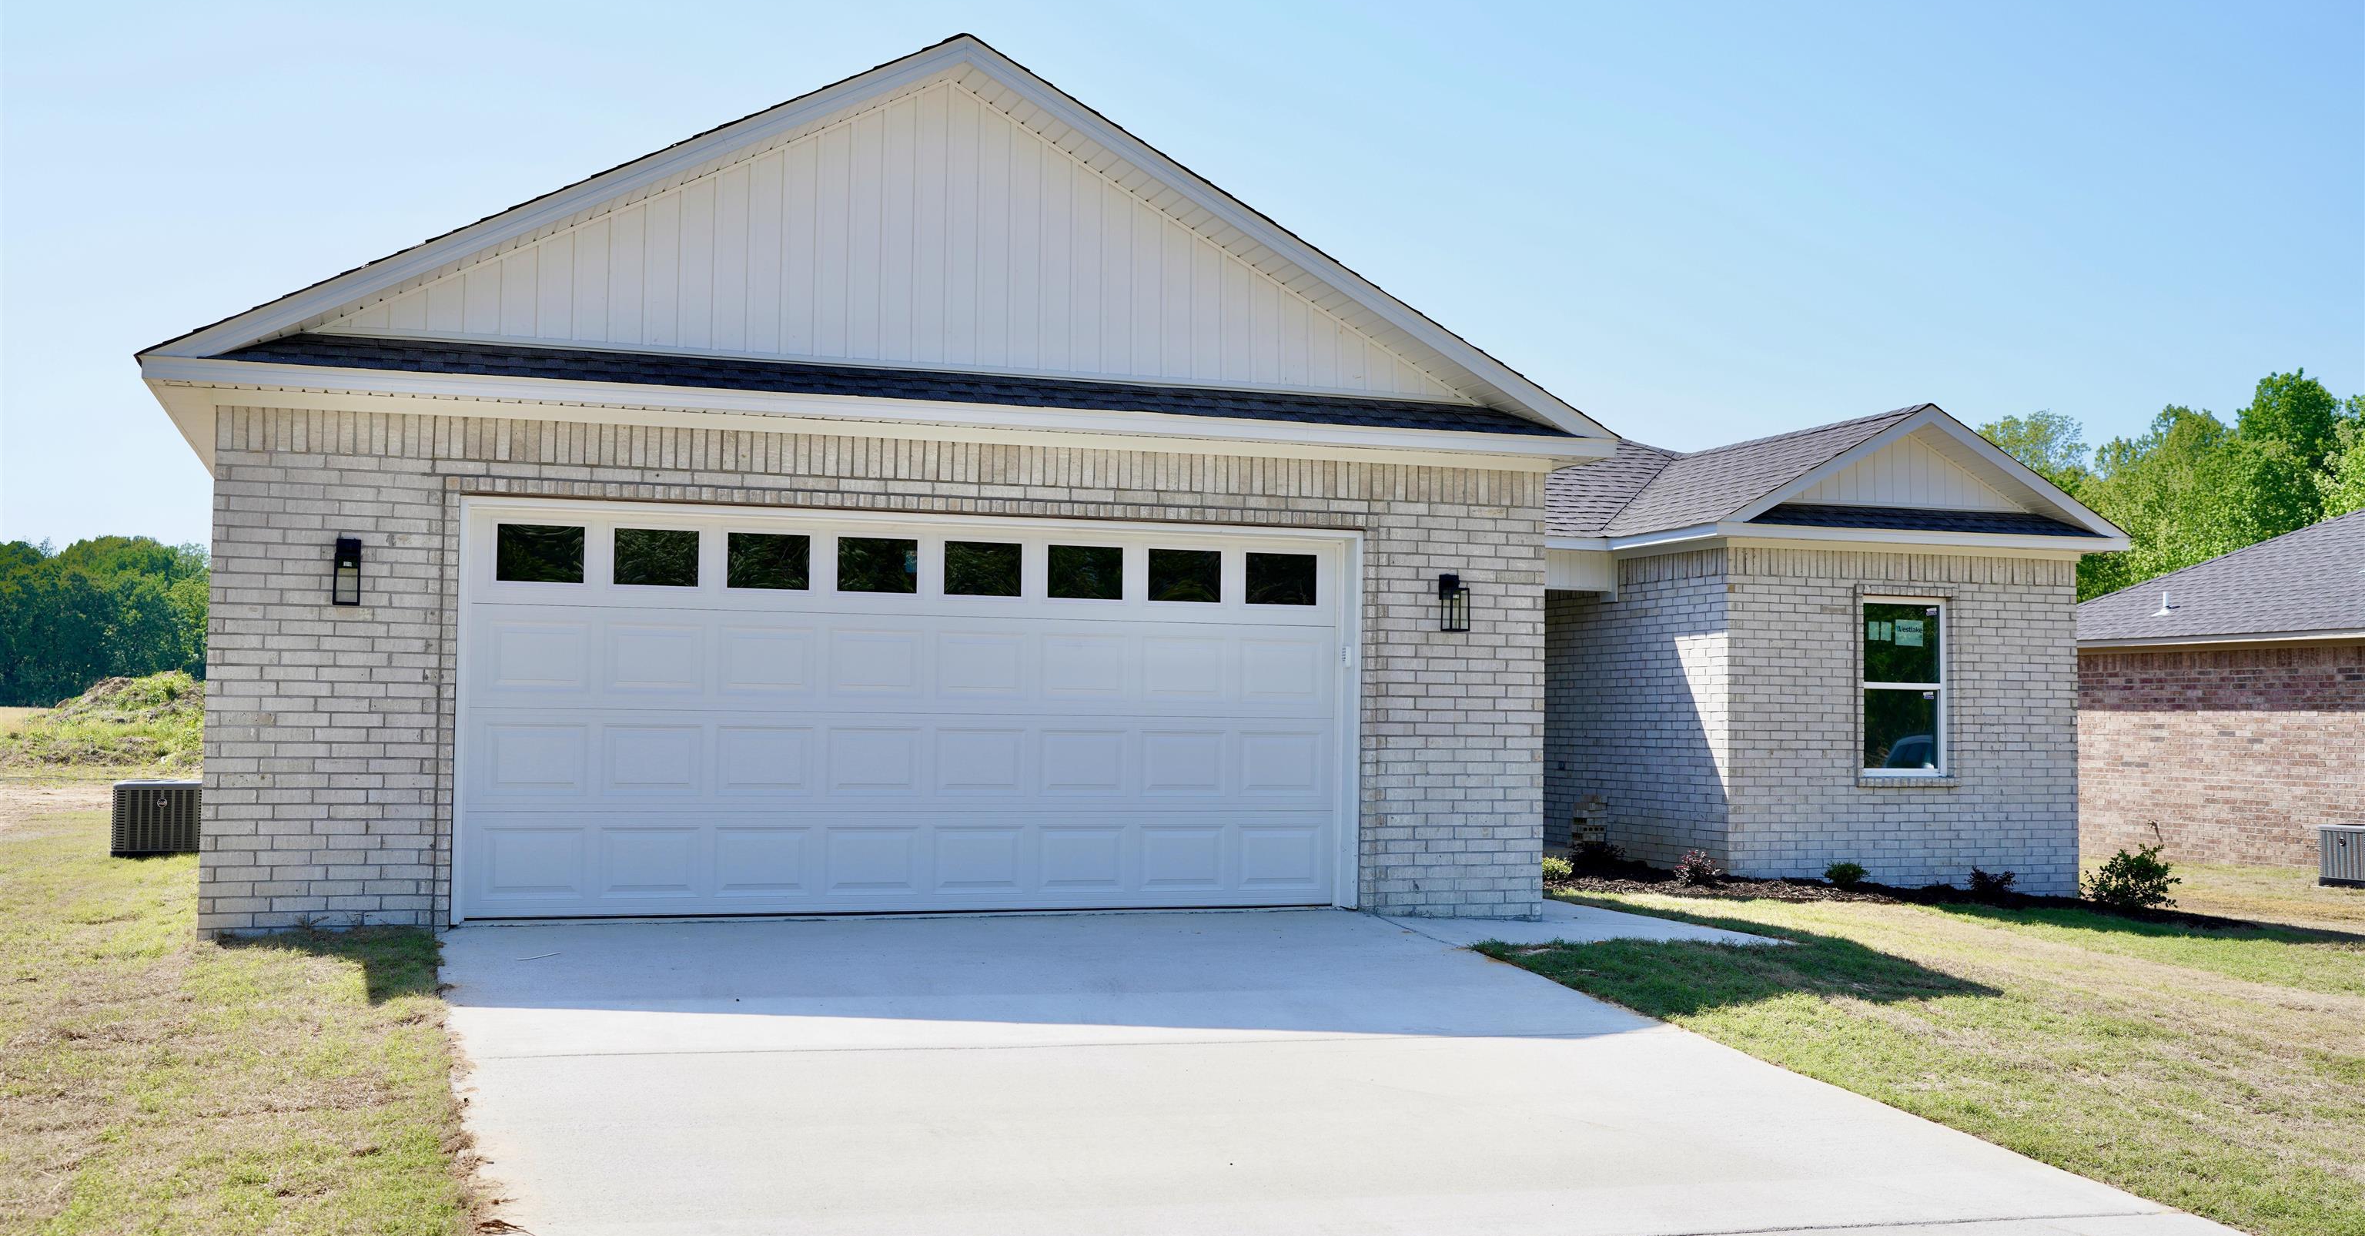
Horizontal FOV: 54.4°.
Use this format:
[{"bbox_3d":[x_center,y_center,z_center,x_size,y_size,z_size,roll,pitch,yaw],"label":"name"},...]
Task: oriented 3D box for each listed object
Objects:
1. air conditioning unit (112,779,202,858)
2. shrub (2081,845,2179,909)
[{"bbox_3d":[-8.672,1.700,19.681,0.790,0.655,0.770,1,-3,-18],"label":"air conditioning unit"},{"bbox_3d":[8.237,2.251,19.979,0.800,0.570,0.750,1,-3,-18],"label":"shrub"}]

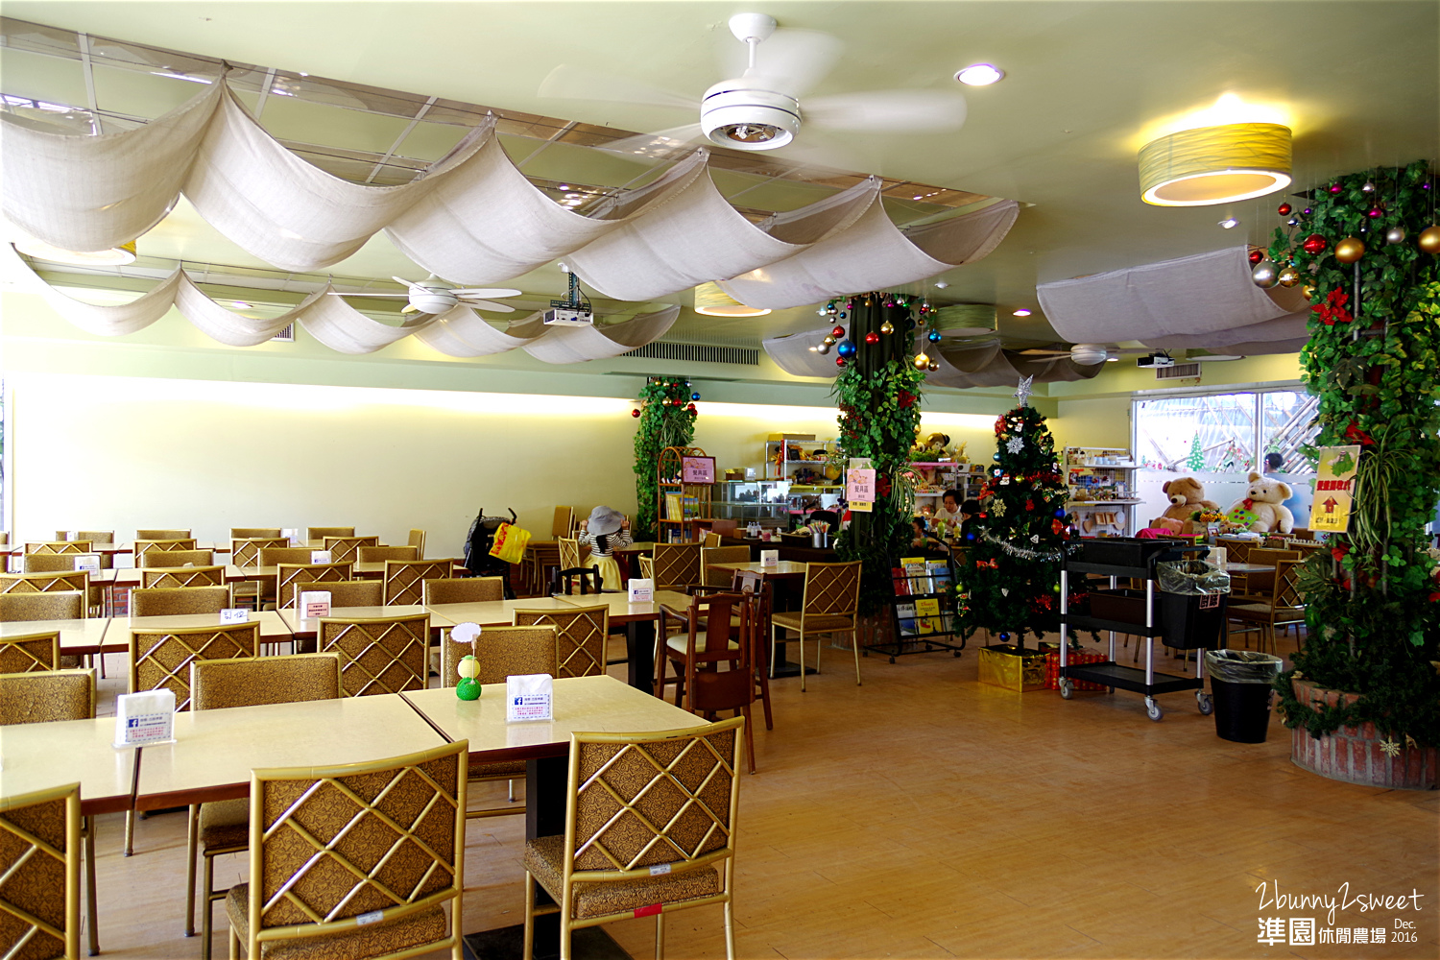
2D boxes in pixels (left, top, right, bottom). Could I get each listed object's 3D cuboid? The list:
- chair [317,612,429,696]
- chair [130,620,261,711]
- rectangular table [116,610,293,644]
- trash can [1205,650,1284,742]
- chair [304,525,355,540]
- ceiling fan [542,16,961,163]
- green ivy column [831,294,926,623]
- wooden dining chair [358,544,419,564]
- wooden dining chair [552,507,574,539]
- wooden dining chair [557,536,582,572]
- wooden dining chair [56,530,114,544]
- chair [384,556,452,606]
[{"bbox_3d":[-1.470,0.963,4.035,0.460,0.843,0.500,1,1,-24],"label":"chair"},{"bbox_3d":[-2.172,1.002,3.987,0.460,0.869,0.510,0,1,-28],"label":"chair"},{"bbox_3d":[-2.334,1.028,4.290,0.711,0.741,0.717,1,1,-29],"label":"rectangular table"},{"bbox_3d":[2.989,1.213,5.480,0.390,0.460,0.390,1,0,0],"label":"trash can"},{"bbox_3d":[-3.780,0.904,9.413,0.460,0.855,0.510,1,1,-29],"label":"chair"},{"bbox_3d":[0.105,-1.322,3.177,1.420,0.385,1.420,1,1,-29],"label":"ceiling fan"},{"bbox_3d":[1.364,-0.128,8.136,0.740,2.790,0.740,1,1,0],"label":"green ivy column"},{"bbox_3d":[-2.496,0.965,7.330,0.460,0.869,0.510,0,1,-28],"label":"wooden dining chair"},{"bbox_3d":[-2.026,0.734,11.133,0.530,0.860,0.460,0,0,-32],"label":"wooden dining chair"},{"bbox_3d":[-1.121,0.930,8.352,0.500,0.843,0.460,1,1,-29],"label":"wooden dining chair"},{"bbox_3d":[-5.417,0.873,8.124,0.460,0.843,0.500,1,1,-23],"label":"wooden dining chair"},{"bbox_3d":[-2.026,0.935,6.377,0.460,0.843,0.500,1,1,-25],"label":"chair"}]

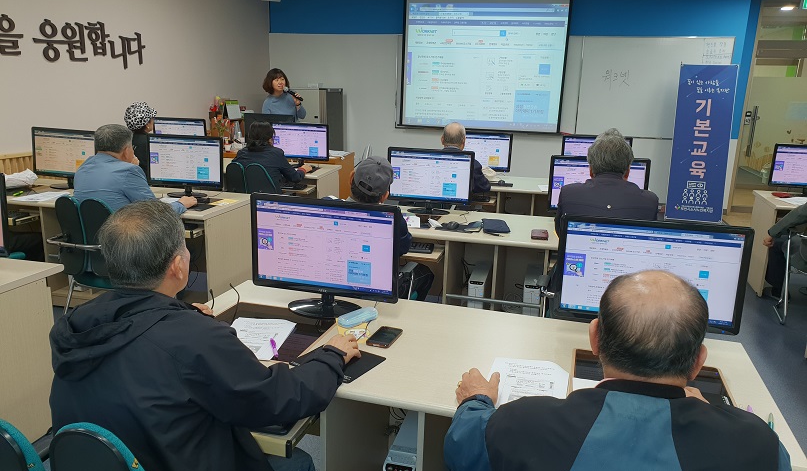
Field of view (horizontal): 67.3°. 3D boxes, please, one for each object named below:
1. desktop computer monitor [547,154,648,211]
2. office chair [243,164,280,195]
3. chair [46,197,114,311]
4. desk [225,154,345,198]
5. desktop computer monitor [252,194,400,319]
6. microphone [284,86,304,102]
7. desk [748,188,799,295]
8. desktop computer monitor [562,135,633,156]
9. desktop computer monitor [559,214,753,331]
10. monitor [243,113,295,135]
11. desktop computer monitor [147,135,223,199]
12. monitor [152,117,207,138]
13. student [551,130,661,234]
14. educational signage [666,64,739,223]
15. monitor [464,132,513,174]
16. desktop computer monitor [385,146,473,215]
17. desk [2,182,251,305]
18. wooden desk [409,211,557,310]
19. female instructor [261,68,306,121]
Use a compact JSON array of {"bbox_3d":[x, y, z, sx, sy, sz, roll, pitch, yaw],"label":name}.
[{"bbox_3d":[1.204,-0.266,3.773,0.575,0.432,0.220,5,15,11],"label":"desktop computer monitor"},{"bbox_3d":[-1.157,-0.212,5.191,0.550,0.840,0.580,6,15,19],"label":"office chair"},{"bbox_3d":[-1.654,0.159,3.629,0.560,0.850,0.600,6,15,19],"label":"chair"},{"bbox_3d":[-1.599,-0.344,6.047,1.900,0.720,0.760,6,15,15],"label":"desk"},{"bbox_3d":[-0.286,0.074,2.254,0.575,0.425,0.220,6,15,15],"label":"desktop computer monitor"},{"bbox_3d":[-1.206,-1.557,6.644,0.250,0.050,0.050,37,11,6],"label":"microphone"},{"bbox_3d":[3.689,0.127,4.621,1.800,0.705,0.760,5,14,16],"label":"desk"},{"bbox_3d":[1.682,-0.645,5.327,0.575,0.430,0.220,5,15,12],"label":"desktop computer monitor"},{"bbox_3d":[0.763,0.154,1.890,0.560,0.400,0.200,7,15,20],"label":"desktop computer monitor"},{"bbox_3d":[-1.450,-1.107,6.662,0.600,0.440,0.210,6,15,15],"label":"monitor"},{"bbox_3d":[-1.495,-0.460,4.130,0.560,0.400,0.200,6,15,18],"label":"desktop computer monitor"},{"bbox_3d":[-2.189,-0.957,6.065,0.575,0.420,0.220,5,15,13],"label":"monitor"},{"bbox_3d":[0.861,0.207,2.703,0.520,1.320,0.750,5,14,16],"label":"student"},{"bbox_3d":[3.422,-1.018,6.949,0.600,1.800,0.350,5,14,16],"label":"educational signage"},{"bbox_3d":[0.717,-0.745,5.608,0.575,0.422,0.220,6,15,15],"label":"monitor"},{"bbox_3d":[0.184,-0.363,4.037,0.575,0.422,0.220,5,15,12],"label":"desktop computer monitor"},{"bbox_3d":[-2.036,0.064,4.254,1.800,0.705,0.760,4,14,11],"label":"desk"},{"bbox_3d":[0.602,0.312,3.759,1.900,0.720,0.760,6,15,15],"label":"wooden desk"},{"bbox_3d":[-1.368,-1.081,6.999,0.500,1.650,0.400,-2,14,-15],"label":"female instructor"}]

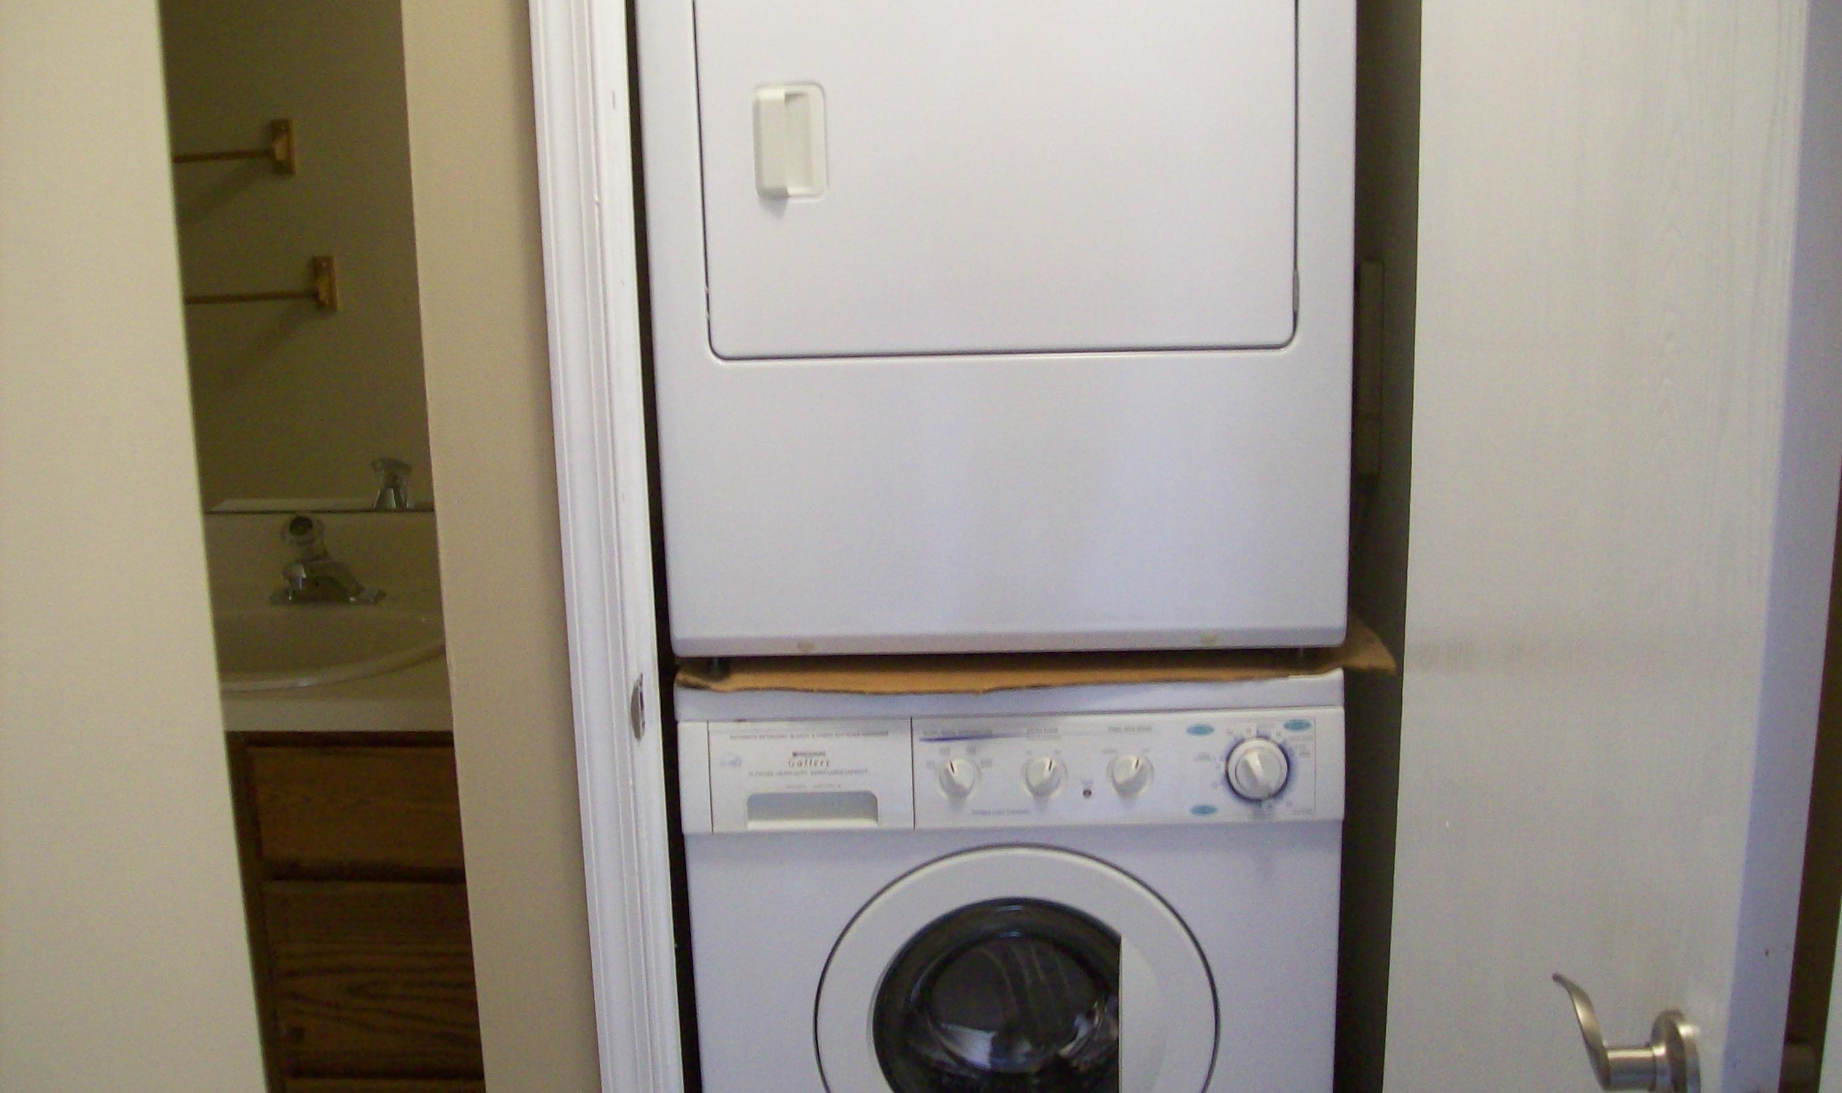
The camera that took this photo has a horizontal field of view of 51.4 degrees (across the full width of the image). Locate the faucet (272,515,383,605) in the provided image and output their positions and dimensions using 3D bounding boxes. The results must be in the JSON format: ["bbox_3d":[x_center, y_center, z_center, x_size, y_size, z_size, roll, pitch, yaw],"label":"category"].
[{"bbox_3d":[-0.806,0.019,2.545,0.150,0.120,0.142,-1,12,2],"label":"faucet"}]

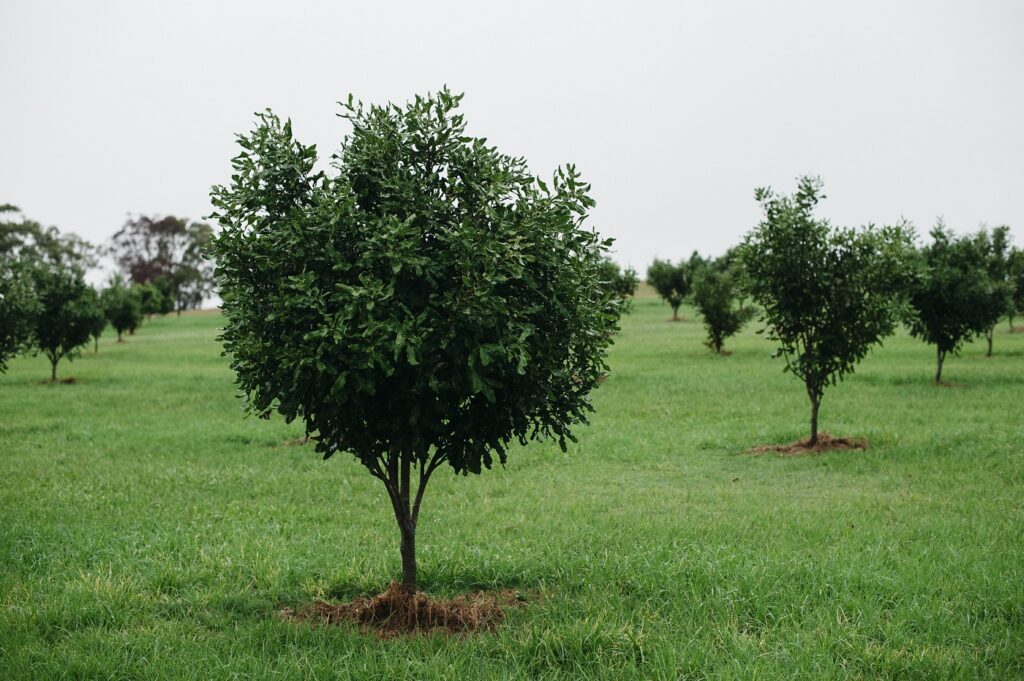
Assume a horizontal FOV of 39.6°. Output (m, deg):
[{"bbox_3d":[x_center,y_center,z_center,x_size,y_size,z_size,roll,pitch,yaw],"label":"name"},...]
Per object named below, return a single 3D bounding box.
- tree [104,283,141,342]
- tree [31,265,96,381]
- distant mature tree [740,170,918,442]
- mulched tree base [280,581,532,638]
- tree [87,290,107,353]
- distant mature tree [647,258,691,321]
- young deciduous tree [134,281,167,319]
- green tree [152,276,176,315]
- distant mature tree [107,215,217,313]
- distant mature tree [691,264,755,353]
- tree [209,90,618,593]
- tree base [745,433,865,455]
[{"bbox_3d":[-12.335,-0.934,45.000,1.267,1.995,1.267,0,2,0],"label":"tree"},{"bbox_3d":[-8.243,-0.329,26.000,1.281,2.122,1.281,0,2,0],"label":"tree"},{"bbox_3d":[3.153,-0.300,14.200,1.740,2.670,1.650,0,1,0],"label":"distant mature tree"},{"bbox_3d":[-0.565,1.396,7.400,1.260,0.190,1.100,0,1,0],"label":"mulched tree base"},{"bbox_3d":[-12.881,-0.681,44.000,0.900,2.100,0.900,0,1,0],"label":"tree"},{"bbox_3d":[6.318,-2.046,57.000,1.850,2.500,1.800,0,1,0],"label":"distant mature tree"},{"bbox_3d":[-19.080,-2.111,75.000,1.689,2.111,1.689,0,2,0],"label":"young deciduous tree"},{"bbox_3d":[-21.520,-2.849,88.000,1.600,2.500,1.600,0,1,0],"label":"green tree"},{"bbox_3d":[-27.626,-5.990,112.000,8.670,7.882,7.803,0,2,0],"label":"distant mature tree"},{"bbox_3d":[4.592,-0.687,31.000,1.309,1.985,1.309,0,2,0],"label":"distant mature tree"},{"bbox_3d":[-0.520,0.011,7.500,2.120,2.650,2.000,0,1,0],"label":"tree"},{"bbox_3d":[2.943,1.049,14.200,1.200,0.200,1.100,0,1,0],"label":"tree base"}]

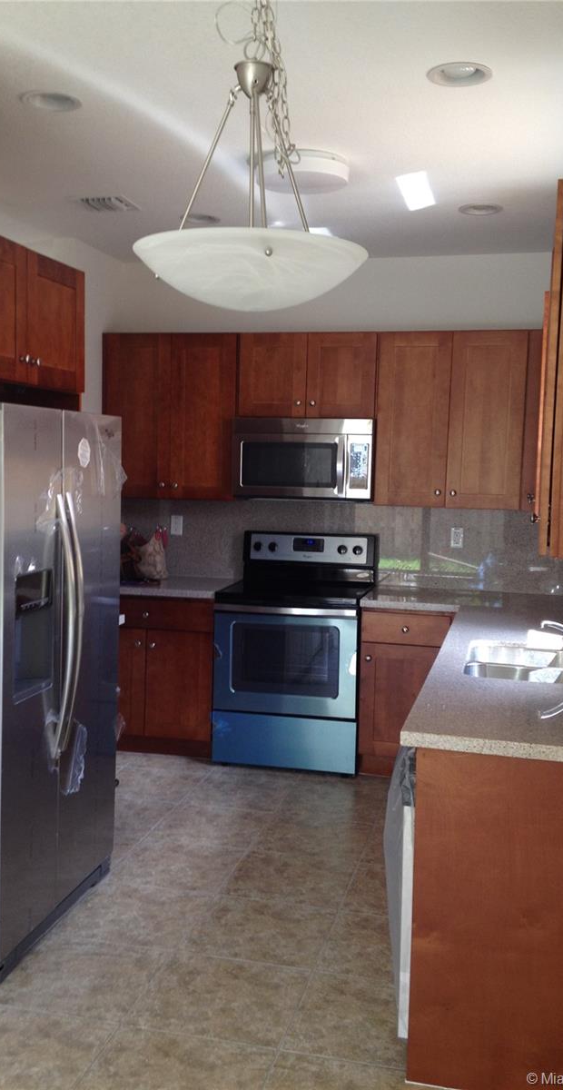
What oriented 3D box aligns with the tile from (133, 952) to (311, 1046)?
[{"bbox_3d":[-0.180,1.376,3.346,0.465,0.012,0.465,2,6,13],"label":"tile"}]

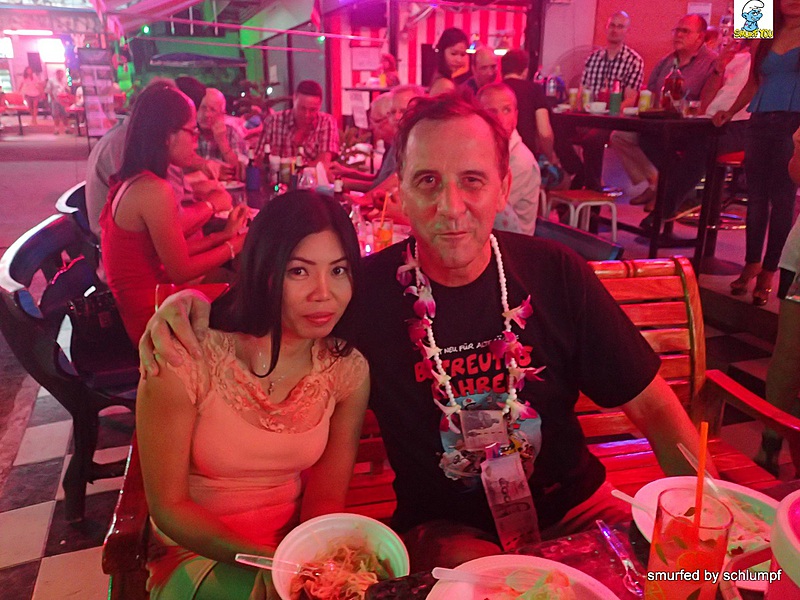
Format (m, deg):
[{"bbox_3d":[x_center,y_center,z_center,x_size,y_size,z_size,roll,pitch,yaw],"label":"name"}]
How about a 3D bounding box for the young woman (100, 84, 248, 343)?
[{"bbox_3d":[-0.591,-0.022,2.159,0.680,1.300,0.450,-9,21,-20],"label":"young woman"}]

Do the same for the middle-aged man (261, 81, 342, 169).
[{"bbox_3d":[-0.463,-0.577,3.736,0.520,1.300,0.780,-5,20,-11],"label":"middle-aged man"}]

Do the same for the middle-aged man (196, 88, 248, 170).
[{"bbox_3d":[-0.963,-0.557,3.739,0.500,1.280,0.750,-7,20,-17],"label":"middle-aged man"}]

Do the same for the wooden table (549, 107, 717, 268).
[{"bbox_3d":[1.295,-0.665,3.963,0.580,0.900,0.950,-9,21,-22],"label":"wooden table"}]

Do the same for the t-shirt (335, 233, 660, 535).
[{"bbox_3d":[0.143,0.150,1.166,0.580,0.580,0.310,-8,19,-2],"label":"t-shirt"}]

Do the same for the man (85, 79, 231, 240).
[{"bbox_3d":[-0.835,-0.215,2.694,0.750,1.320,0.500,-9,21,-22],"label":"man"}]

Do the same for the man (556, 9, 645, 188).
[{"bbox_3d":[1.351,-1.290,4.412,0.520,1.280,0.750,7,21,23],"label":"man"}]

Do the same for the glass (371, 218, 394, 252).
[{"bbox_3d":[-0.061,-0.204,2.206,0.070,0.130,0.070,-1,19,0],"label":"glass"}]

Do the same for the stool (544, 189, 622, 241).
[{"bbox_3d":[1.071,-0.386,3.815,0.330,0.470,0.330,-12,22,-28],"label":"stool"}]

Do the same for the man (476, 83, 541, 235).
[{"bbox_3d":[0.293,-0.292,2.888,0.750,1.290,0.480,-11,22,-26],"label":"man"}]

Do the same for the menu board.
[{"bbox_3d":[-4.002,-2.686,8.564,0.500,1.220,0.100,-10,21,-23],"label":"menu board"}]

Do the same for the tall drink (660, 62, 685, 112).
[{"bbox_3d":[1.524,-1.184,3.645,0.100,0.280,0.100,7,21,22],"label":"tall drink"}]

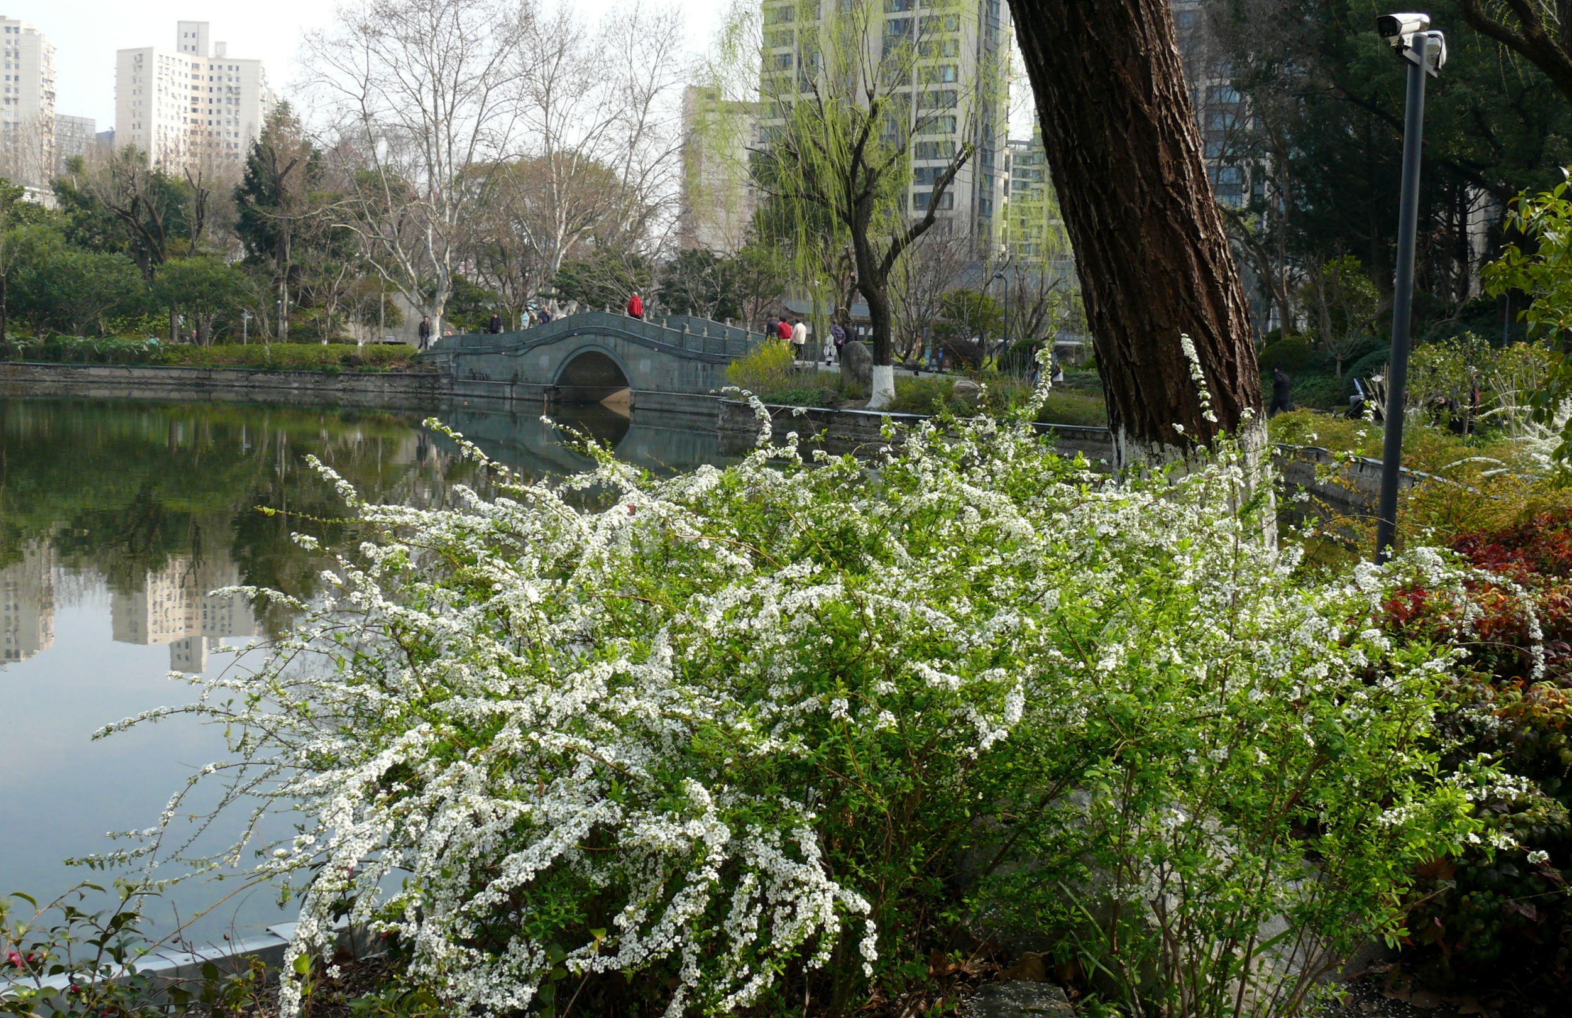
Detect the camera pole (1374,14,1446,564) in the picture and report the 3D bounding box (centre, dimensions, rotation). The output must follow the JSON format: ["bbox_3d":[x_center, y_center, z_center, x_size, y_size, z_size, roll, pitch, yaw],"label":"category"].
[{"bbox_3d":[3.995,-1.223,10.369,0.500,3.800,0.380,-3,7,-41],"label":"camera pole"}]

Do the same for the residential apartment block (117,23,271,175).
[{"bbox_3d":[-158.048,-85.057,422.550,35.000,84.000,25.000,4,5,17],"label":"residential apartment block"}]

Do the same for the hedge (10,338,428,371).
[{"bbox_3d":[-27.357,-7.423,77.031,19.500,1.250,2.000,1,5,-7],"label":"hedge"}]

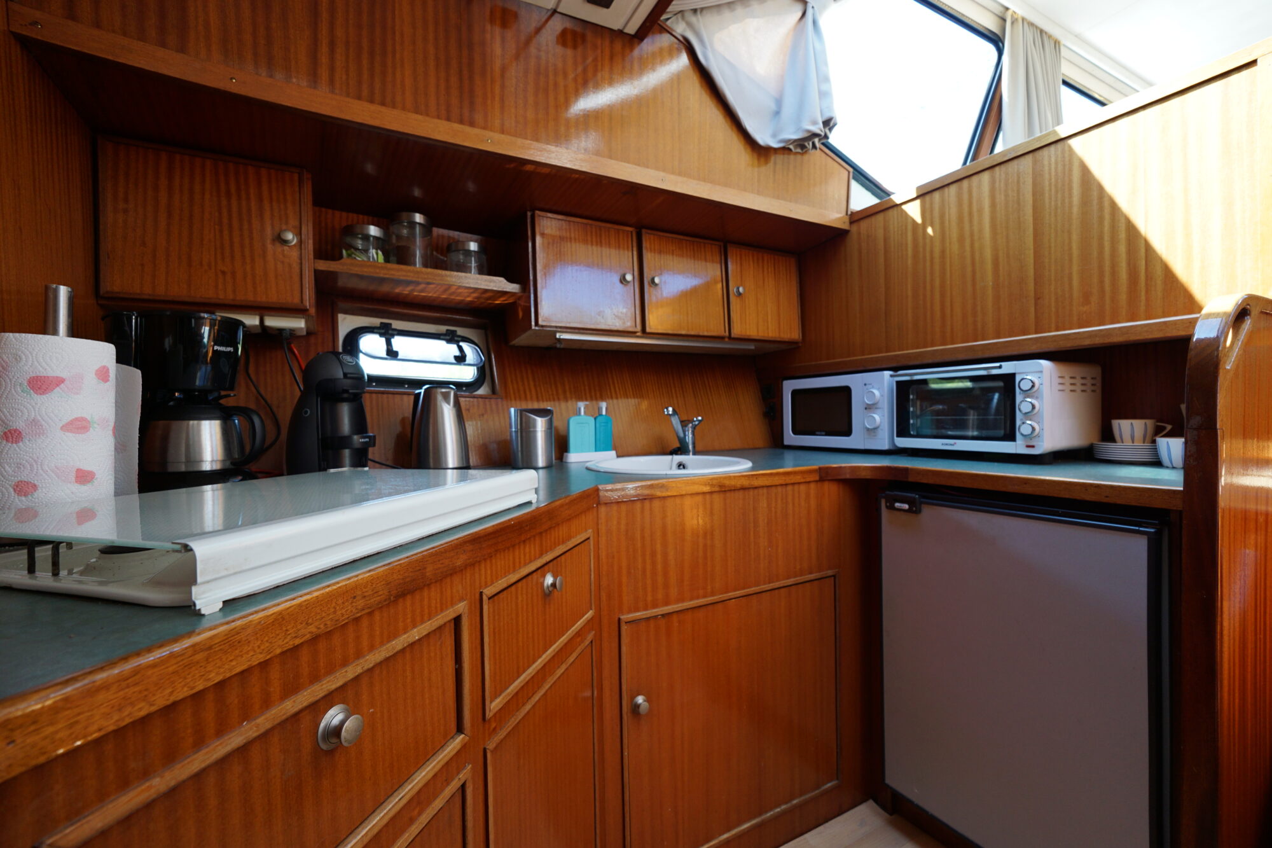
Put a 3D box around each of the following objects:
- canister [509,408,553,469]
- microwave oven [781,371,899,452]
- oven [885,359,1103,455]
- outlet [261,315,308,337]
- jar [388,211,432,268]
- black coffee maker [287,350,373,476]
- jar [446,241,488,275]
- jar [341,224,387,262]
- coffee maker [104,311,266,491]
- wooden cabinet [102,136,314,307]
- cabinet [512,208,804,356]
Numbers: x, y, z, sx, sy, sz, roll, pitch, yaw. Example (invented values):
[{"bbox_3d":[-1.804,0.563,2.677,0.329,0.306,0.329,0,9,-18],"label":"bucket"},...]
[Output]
[{"bbox_3d":[-0.304,0.039,1.545,0.122,0.171,0.122,-2,1,-27],"label":"canister"},{"bbox_3d":[0.818,-0.035,1.923,0.345,0.262,0.438,-2,1,-28],"label":"microwave oven"},{"bbox_3d":[1.014,-0.030,1.525,0.325,0.257,0.404,-2,1,-28],"label":"oven"},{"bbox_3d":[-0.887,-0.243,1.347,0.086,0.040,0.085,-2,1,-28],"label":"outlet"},{"bbox_3d":[-0.667,-0.523,1.564,0.119,0.182,0.119,-2,1,-28],"label":"jar"},{"bbox_3d":[-0.665,-0.009,1.150,0.200,0.292,0.150,-1,1,21],"label":"black coffee maker"},{"bbox_3d":[-0.524,-0.494,1.641,0.119,0.116,0.119,-2,1,-28],"label":"jar"},{"bbox_3d":[-0.773,-0.490,1.506,0.118,0.122,0.118,-2,1,-28],"label":"jar"},{"bbox_3d":[-0.809,-0.029,0.998,0.232,0.345,0.180,-1,1,4],"label":"coffee maker"},{"bbox_3d":[-1.026,-0.432,1.324,0.391,0.346,0.300,-2,1,-28],"label":"wooden cabinet"},{"bbox_3d":[0.102,-0.466,1.935,1.083,0.346,0.300,-2,1,-28],"label":"cabinet"}]

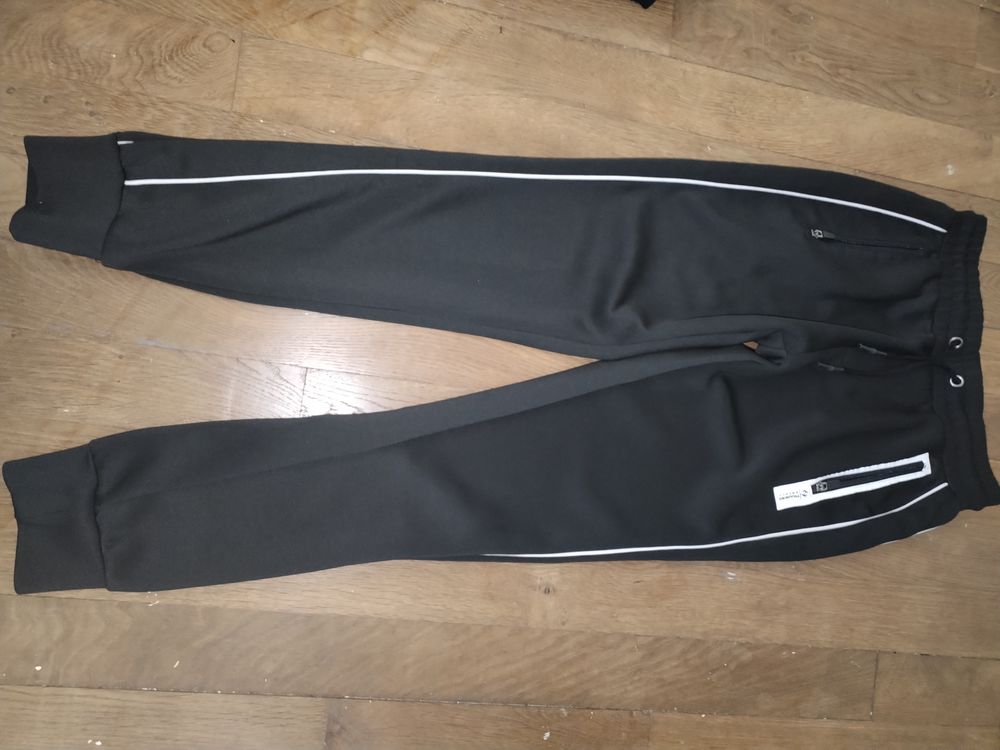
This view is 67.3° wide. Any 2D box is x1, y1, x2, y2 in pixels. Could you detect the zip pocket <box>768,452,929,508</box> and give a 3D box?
[{"bbox_3d":[0.370,0.111,0.783,0.188,0.010,0.023,-10,90,-13],"label":"zip pocket"}]

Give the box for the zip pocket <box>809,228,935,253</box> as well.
[{"bbox_3d":[0.395,-0.142,0.797,0.151,0.010,0.014,3,87,-13],"label":"zip pocket"}]

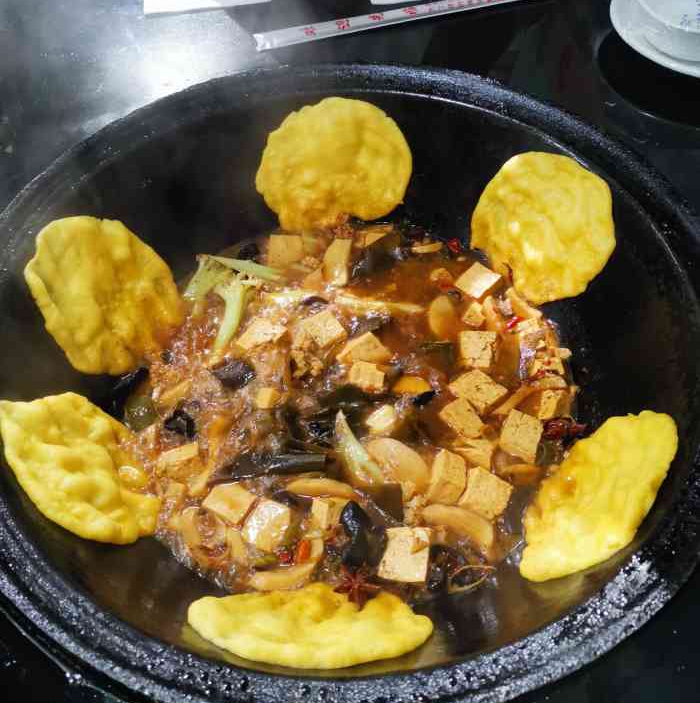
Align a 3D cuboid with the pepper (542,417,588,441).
[{"bbox_3d":[0.130,0.047,0.437,0.033,0.013,0.014,7,55,6],"label":"pepper"}]

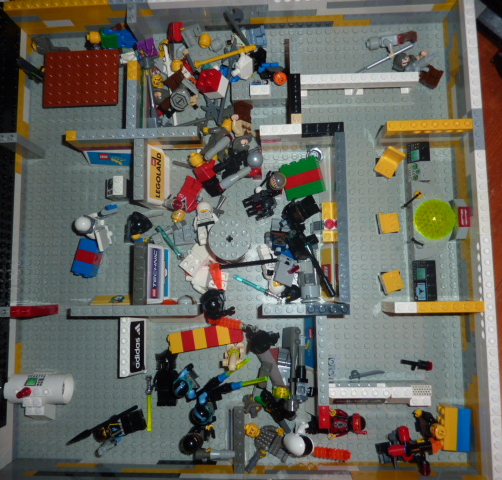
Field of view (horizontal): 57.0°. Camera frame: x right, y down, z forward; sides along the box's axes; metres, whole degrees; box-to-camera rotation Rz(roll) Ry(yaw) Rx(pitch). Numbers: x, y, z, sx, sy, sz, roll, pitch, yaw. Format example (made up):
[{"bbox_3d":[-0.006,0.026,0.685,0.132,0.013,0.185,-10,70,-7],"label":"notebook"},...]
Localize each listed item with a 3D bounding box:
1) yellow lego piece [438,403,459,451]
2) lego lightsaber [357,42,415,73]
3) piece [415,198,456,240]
[{"bbox_3d":[0.153,0.146,0.364,0.011,0.016,0.032,4,85,3],"label":"yellow lego piece"},{"bbox_3d":[0.114,-0.154,0.393,0.054,0.004,0.004,-24,84,1],"label":"lego lightsaber"},{"bbox_3d":[0.145,-0.016,0.364,0.032,0.009,0.032,-1,84,3],"label":"piece"}]

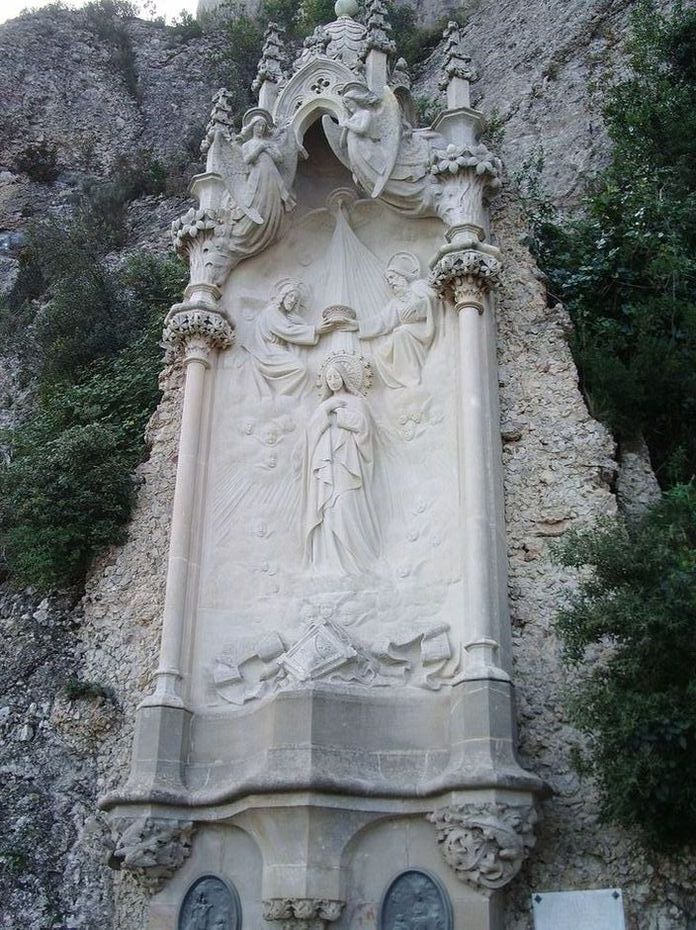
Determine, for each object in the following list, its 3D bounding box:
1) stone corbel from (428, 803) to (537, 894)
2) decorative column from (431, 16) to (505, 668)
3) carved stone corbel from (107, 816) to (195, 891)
[{"bbox_3d":[0.683,1.915,5.485,0.533,0.407,0.369,-9,-28,19],"label":"stone corbel"},{"bbox_3d":[0.770,-1.041,7.022,0.485,4.928,0.446,-9,-28,19],"label":"decorative column"},{"bbox_3d":[-1.104,2.181,6.108,0.504,0.398,0.359,-9,-28,19],"label":"carved stone corbel"}]

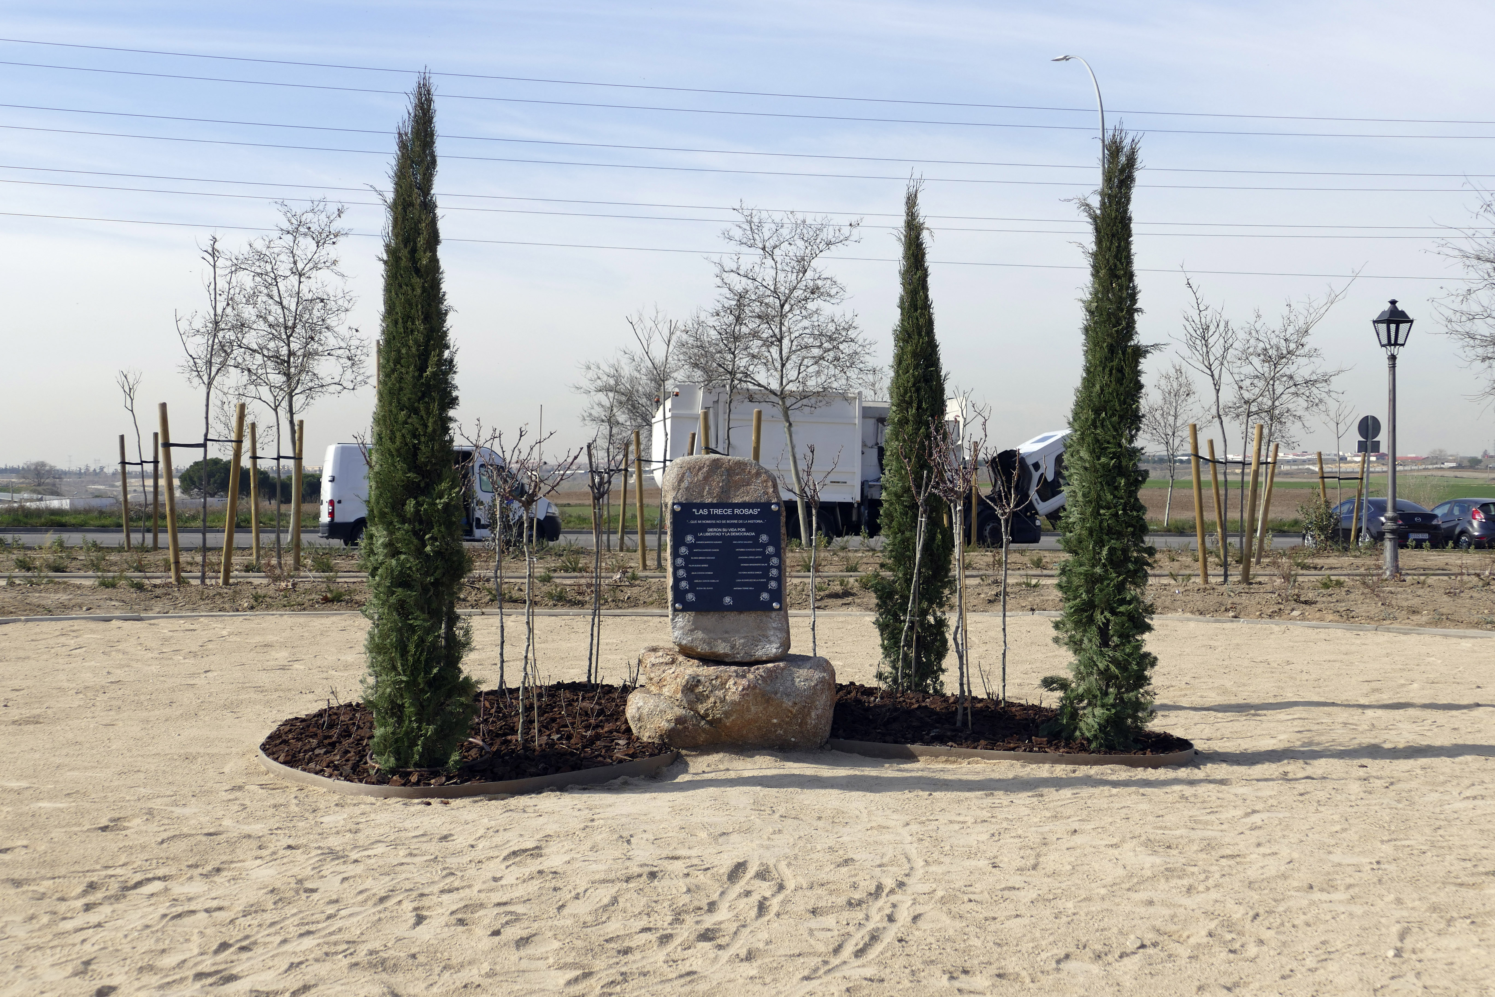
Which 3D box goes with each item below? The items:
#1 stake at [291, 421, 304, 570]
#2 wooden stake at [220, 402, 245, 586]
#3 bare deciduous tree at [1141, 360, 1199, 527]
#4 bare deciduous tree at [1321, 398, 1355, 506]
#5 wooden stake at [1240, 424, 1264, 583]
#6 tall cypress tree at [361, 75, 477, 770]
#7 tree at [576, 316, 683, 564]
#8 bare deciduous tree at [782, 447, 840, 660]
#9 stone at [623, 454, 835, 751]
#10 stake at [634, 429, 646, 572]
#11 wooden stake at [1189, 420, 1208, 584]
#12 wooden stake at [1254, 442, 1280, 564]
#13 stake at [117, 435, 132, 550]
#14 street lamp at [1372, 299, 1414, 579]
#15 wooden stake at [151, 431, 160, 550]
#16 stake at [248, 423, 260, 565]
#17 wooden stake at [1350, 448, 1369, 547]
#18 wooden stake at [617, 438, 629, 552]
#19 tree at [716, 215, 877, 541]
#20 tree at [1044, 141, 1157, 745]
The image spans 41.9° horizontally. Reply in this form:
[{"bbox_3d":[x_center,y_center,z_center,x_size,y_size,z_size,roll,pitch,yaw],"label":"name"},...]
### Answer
[{"bbox_3d":[-7.096,-0.041,30.883,0.100,2.414,0.100,2,1,0],"label":"stake"},{"bbox_3d":[-6.790,-0.057,25.783,0.104,2.411,0.104,5,1,0],"label":"wooden stake"},{"bbox_3d":[13.705,-1.773,63.000,2.100,5.356,2.000,0,1,0],"label":"bare deciduous tree"},{"bbox_3d":[13.929,-0.633,46.000,0.798,3.470,0.800,0,1,0],"label":"bare deciduous tree"},{"bbox_3d":[6.724,0.079,25.976,0.088,2.123,0.088,5,1,0],"label":"wooden stake"},{"bbox_3d":[-1.682,-0.386,10.000,0.580,3.562,0.580,0,1,0],"label":"tall cypress tree"},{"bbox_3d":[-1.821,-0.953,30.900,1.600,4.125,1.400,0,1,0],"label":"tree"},{"bbox_3d":[0.430,0.431,13.182,0.410,1.620,0.400,0,1,0],"label":"bare deciduous tree"},{"bbox_3d":[-0.100,0.560,10.815,1.160,1.595,0.750,0,1,0],"label":"stone"},{"bbox_3d":[-1.710,0.028,30.900,0.088,2.240,0.088,-2,1,0],"label":"stake"},{"bbox_3d":[6.008,0.079,25.976,0.088,2.123,0.088,-5,1,0],"label":"wooden stake"},{"bbox_3d":[8.574,0.097,32.178,0.088,2.025,0.088,8,1,0],"label":"wooden stake"},{"bbox_3d":[-12.910,-0.121,40.483,0.102,2.403,0.102,-3,1,0],"label":"stake"},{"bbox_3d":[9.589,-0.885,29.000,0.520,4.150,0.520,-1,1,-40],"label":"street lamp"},{"bbox_3d":[-11.317,-0.145,37.300,0.090,2.255,0.090,0,1,0],"label":"wooden stake"},{"bbox_3d":[-8.248,-0.068,32.683,0.102,2.408,0.102,-1,1,0],"label":"stake"},{"bbox_3d":[14.084,0.040,45.000,0.090,2.226,0.090,7,1,0],"label":"wooden stake"},{"bbox_3d":[-2.687,-0.044,42.483,0.100,2.381,0.100,3,1,0],"label":"wooden stake"},{"bbox_3d":[1.106,-2.726,44.000,3.607,7.666,3.400,0,1,0],"label":"tree"},{"bbox_3d":[1.915,-0.322,10.650,0.610,3.386,0.600,0,1,0],"label":"tree"}]

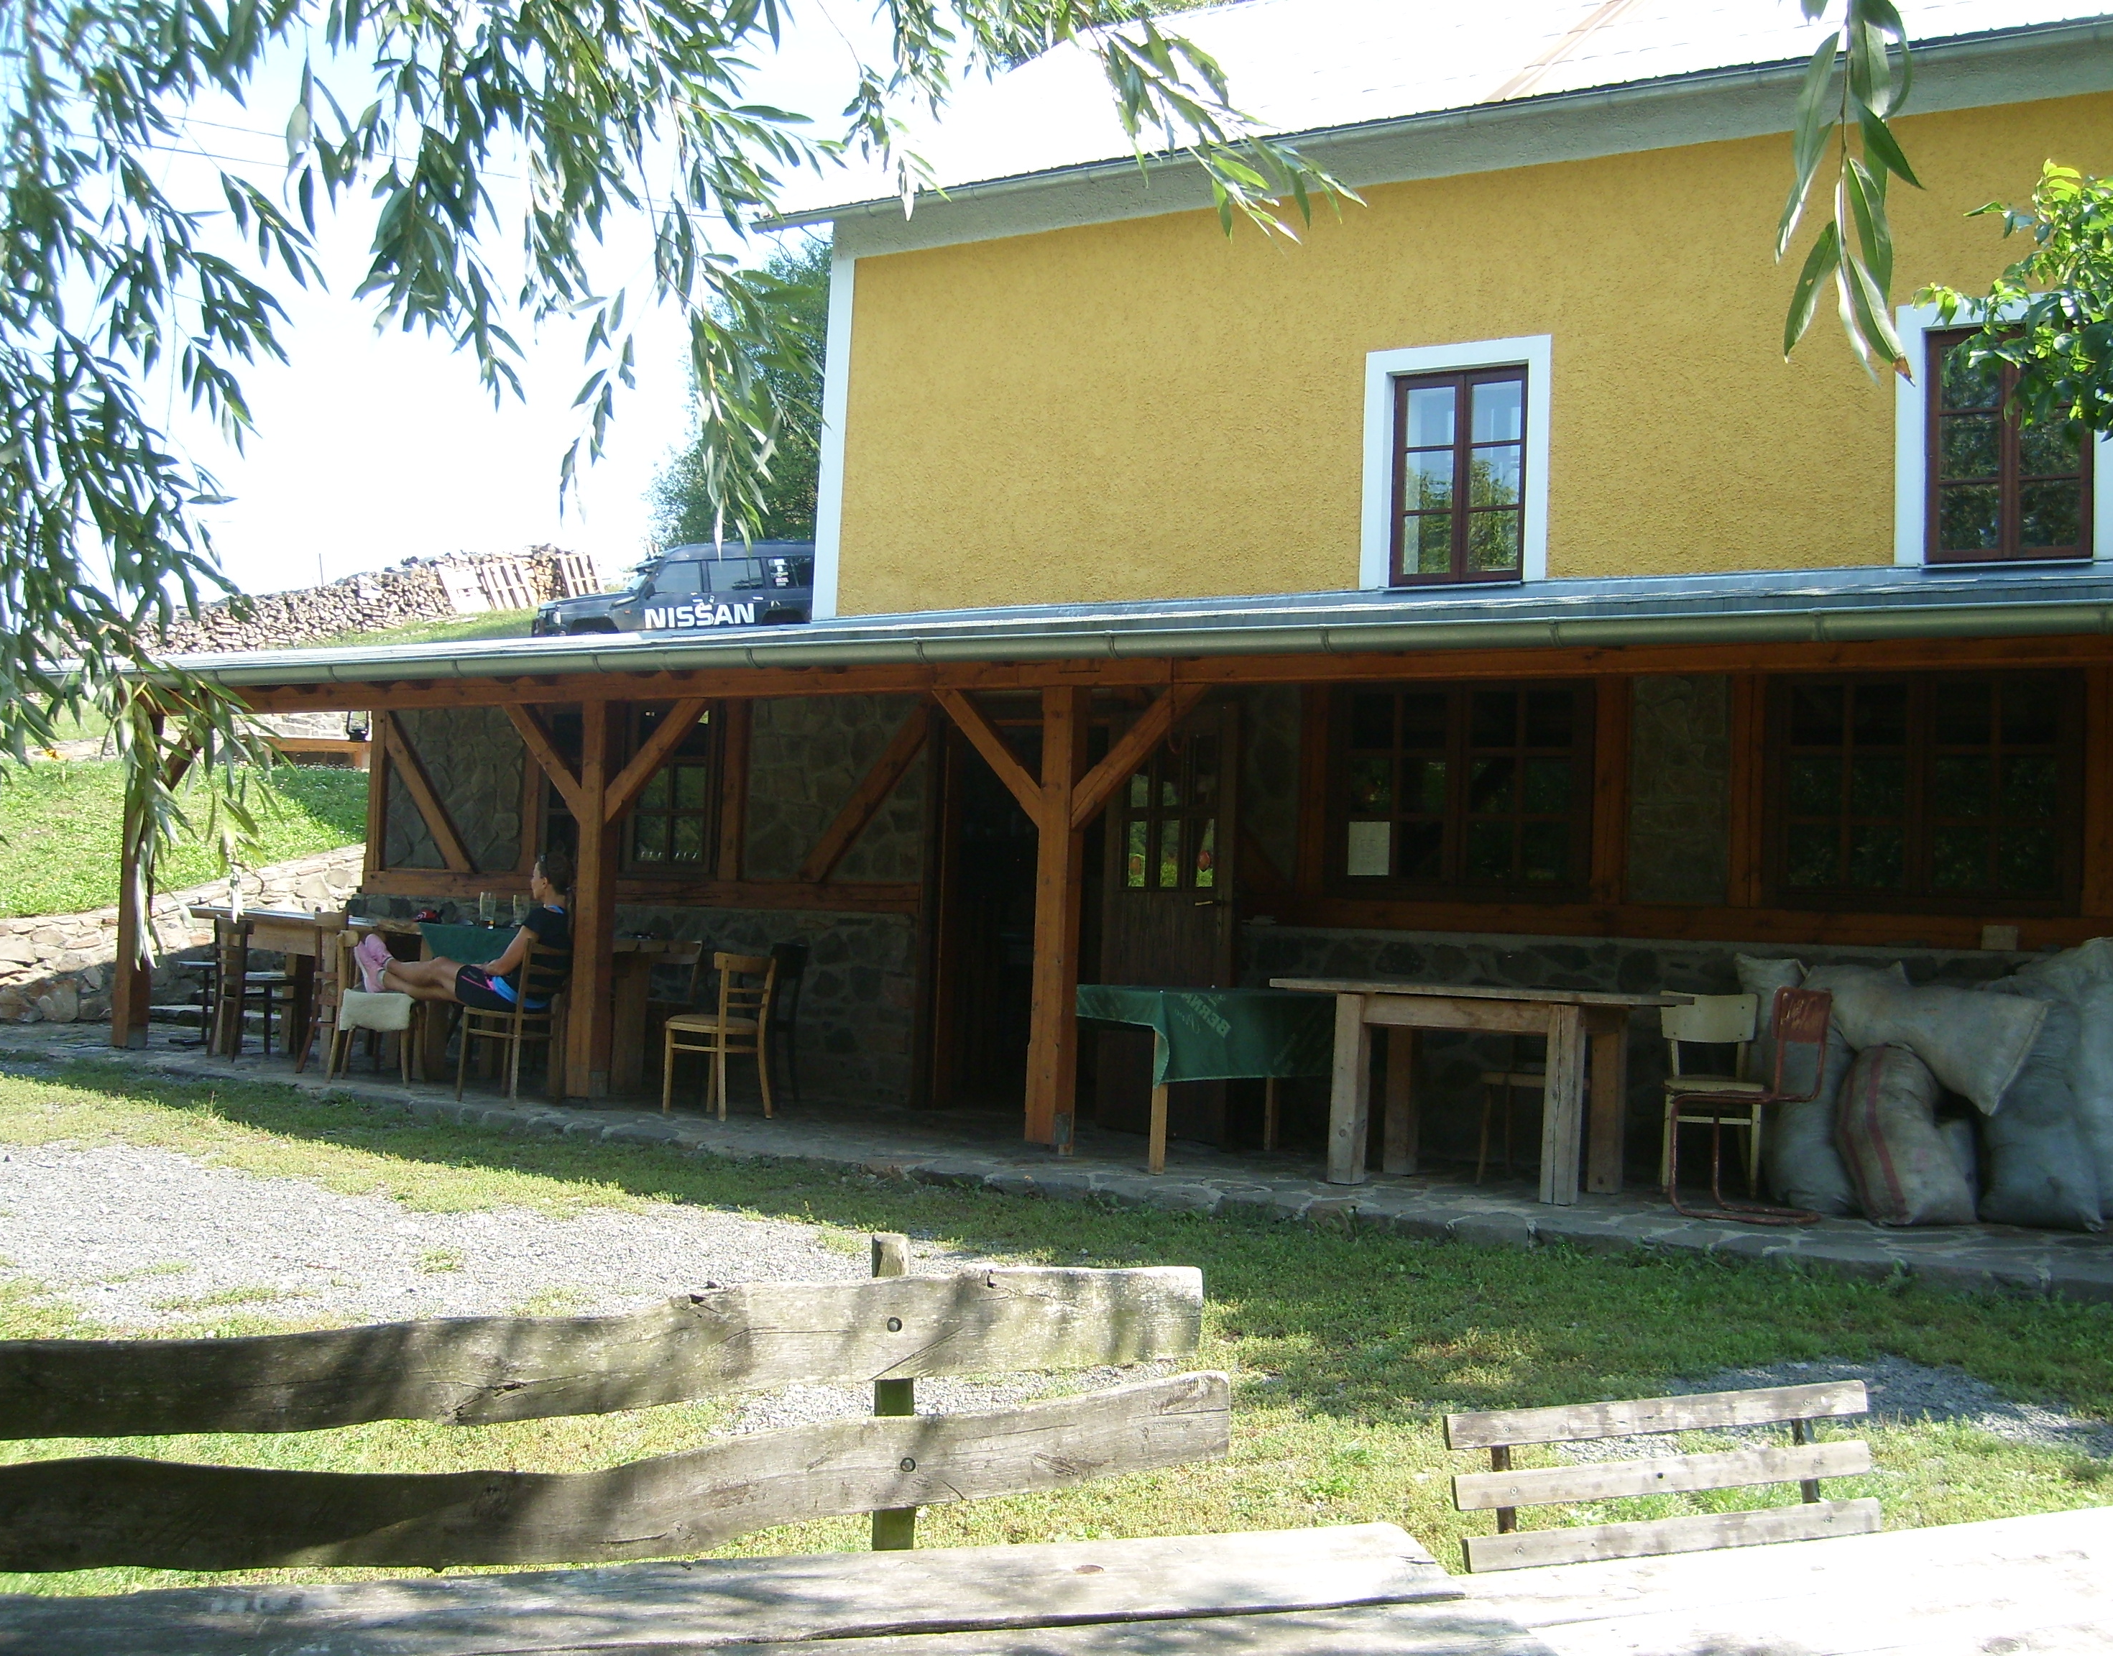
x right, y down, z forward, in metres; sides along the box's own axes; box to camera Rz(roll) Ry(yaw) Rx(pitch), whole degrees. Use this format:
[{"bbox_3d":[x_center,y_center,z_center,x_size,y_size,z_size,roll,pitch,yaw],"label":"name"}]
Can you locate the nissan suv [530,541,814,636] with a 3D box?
[{"bbox_3d":[-5.352,-3.229,33.300,4.700,1.850,1.900,-4,0,-21],"label":"nissan suv"}]

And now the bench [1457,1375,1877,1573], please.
[{"bbox_3d":[1.171,1.246,4.300,0.990,0.280,0.070,4,-19,-25],"label":"bench"}]

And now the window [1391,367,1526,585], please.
[{"bbox_3d":[2.554,-2.233,14.166,0.888,1.384,0.120,1,-3,29],"label":"window"}]

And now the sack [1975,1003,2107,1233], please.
[{"bbox_3d":[3.749,1.085,8.512,0.440,0.840,0.380,1,-3,29],"label":"sack"}]

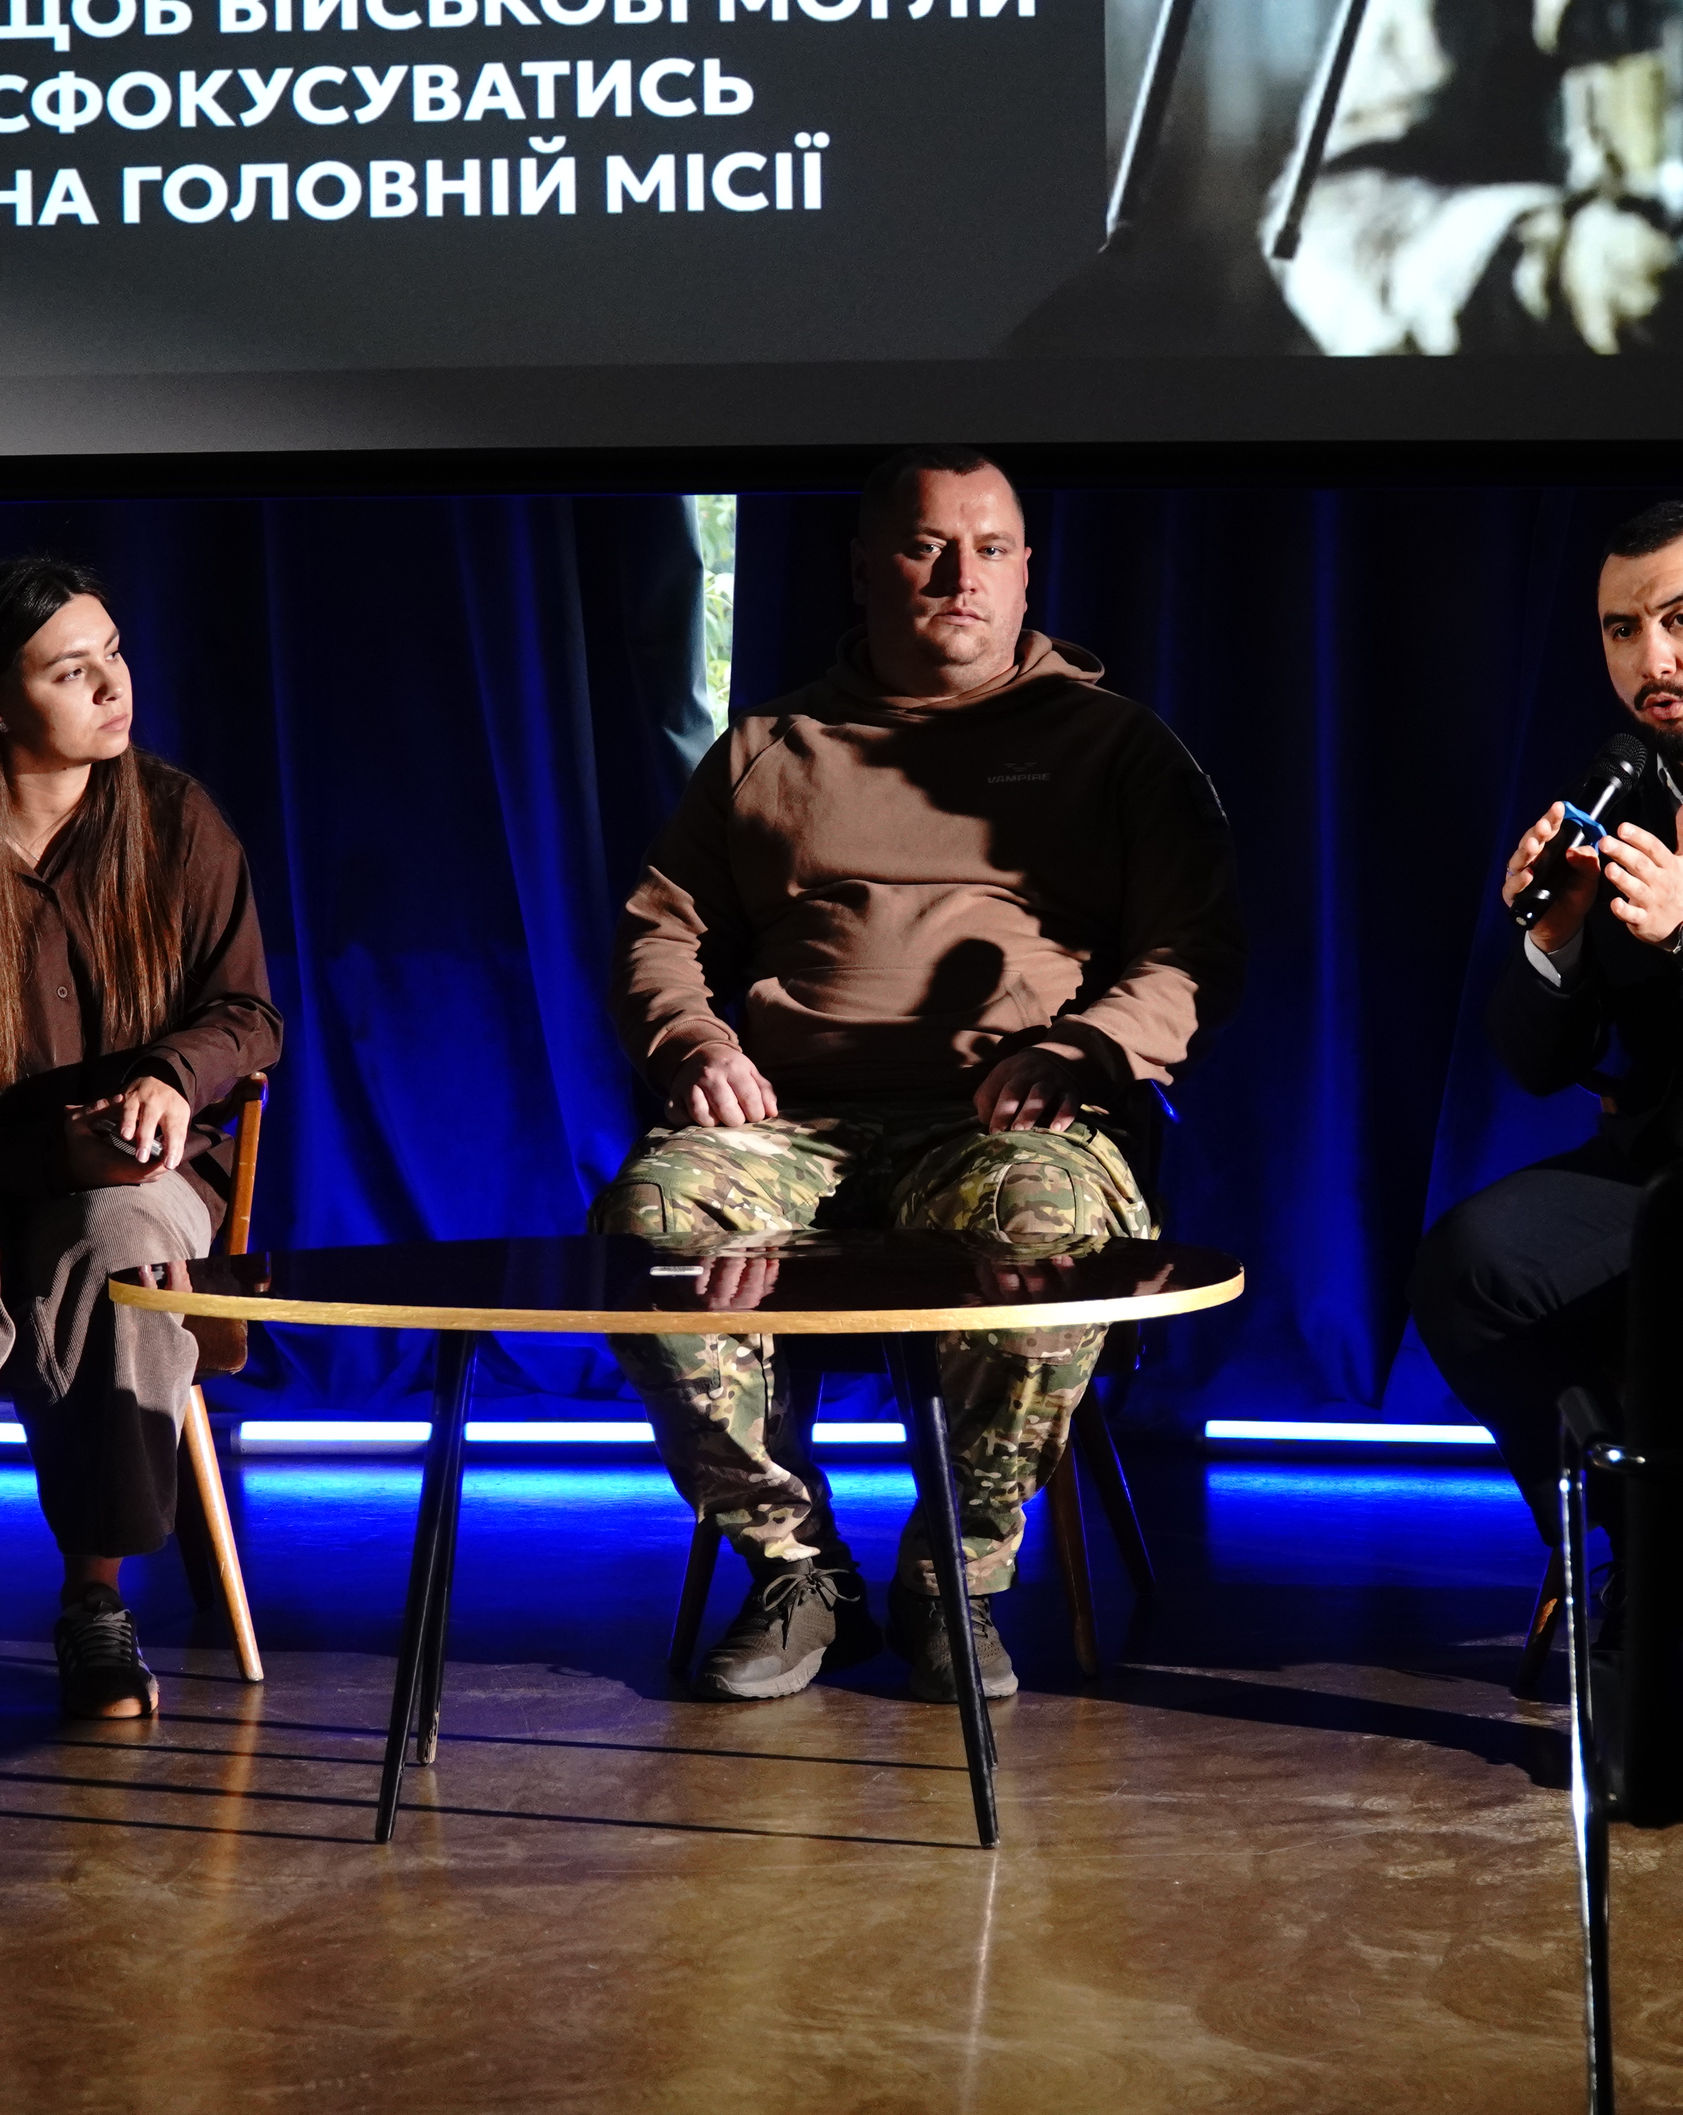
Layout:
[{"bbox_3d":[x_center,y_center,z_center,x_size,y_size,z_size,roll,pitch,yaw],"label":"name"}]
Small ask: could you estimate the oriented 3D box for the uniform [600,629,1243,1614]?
[{"bbox_3d":[0.101,0.051,7.864,0.700,1.045,0.680,0,3,5],"label":"uniform"}]

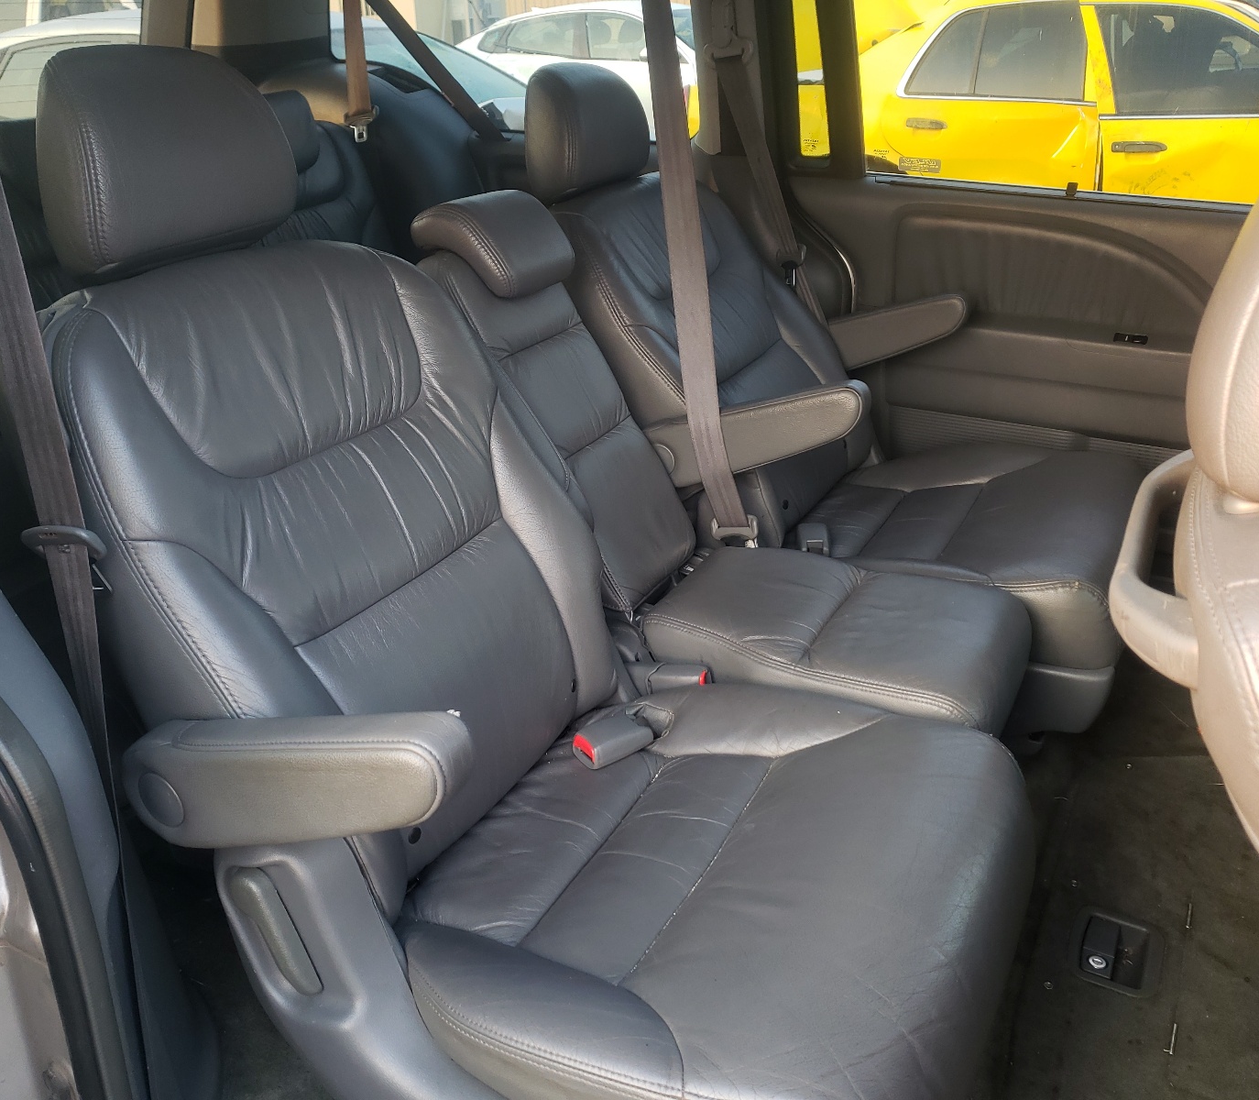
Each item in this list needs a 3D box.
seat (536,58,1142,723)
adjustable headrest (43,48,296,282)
[{"bbox_3d":[0.299,-0.273,1.676,0.982,0.830,0.607,15,30,25],"label":"seat"},{"bbox_3d":[-0.422,-0.359,1.022,0.130,0.197,0.263,19,32,23],"label":"adjustable headrest"}]

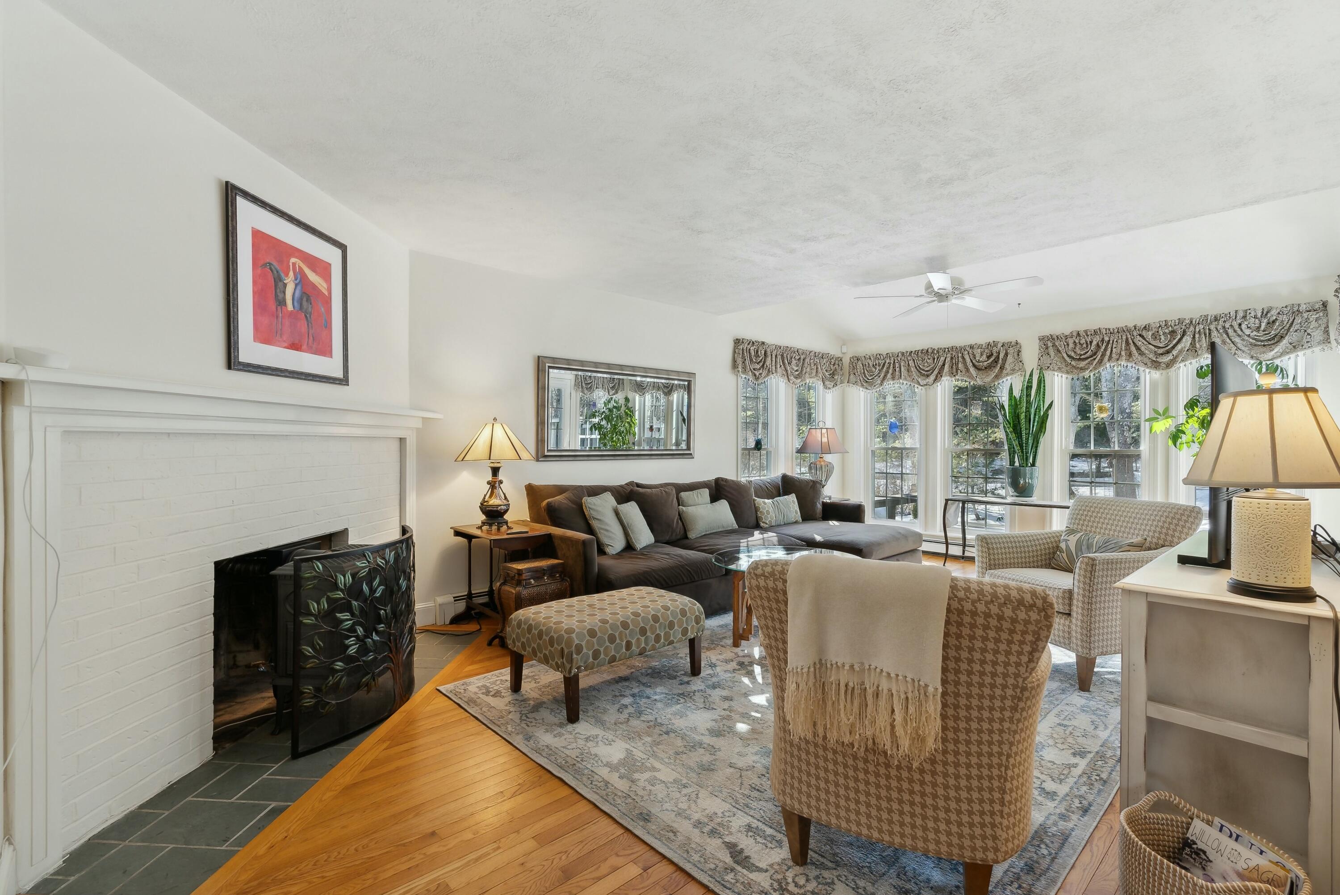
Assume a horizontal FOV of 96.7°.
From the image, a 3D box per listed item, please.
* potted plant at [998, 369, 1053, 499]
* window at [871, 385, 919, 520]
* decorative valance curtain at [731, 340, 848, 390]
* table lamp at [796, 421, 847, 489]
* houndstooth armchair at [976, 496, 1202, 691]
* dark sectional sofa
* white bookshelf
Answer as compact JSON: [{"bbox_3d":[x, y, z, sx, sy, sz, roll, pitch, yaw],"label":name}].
[{"bbox_3d":[3.297,-0.109,5.543,0.460,1.220,0.500,0,0,-42],"label":"potted plant"},{"bbox_3d":[2.598,0.000,6.935,0.100,1.720,0.620,0,0,-42],"label":"window"},{"bbox_3d":[1.356,-0.860,6.499,2.040,0.450,0.150,0,0,-42],"label":"decorative valance curtain"},{"bbox_3d":[1.613,0.139,6.330,0.520,0.834,0.520,0,0,-42],"label":"table lamp"},{"bbox_3d":[2.285,0.742,3.318,0.820,0.860,0.730,0,0,-17],"label":"houndstooth armchair"},{"bbox_3d":[0.513,0.715,4.699,3.150,0.920,1.540,0,0,-42],"label":"dark sectional sofa"},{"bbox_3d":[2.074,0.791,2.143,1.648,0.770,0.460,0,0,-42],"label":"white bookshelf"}]

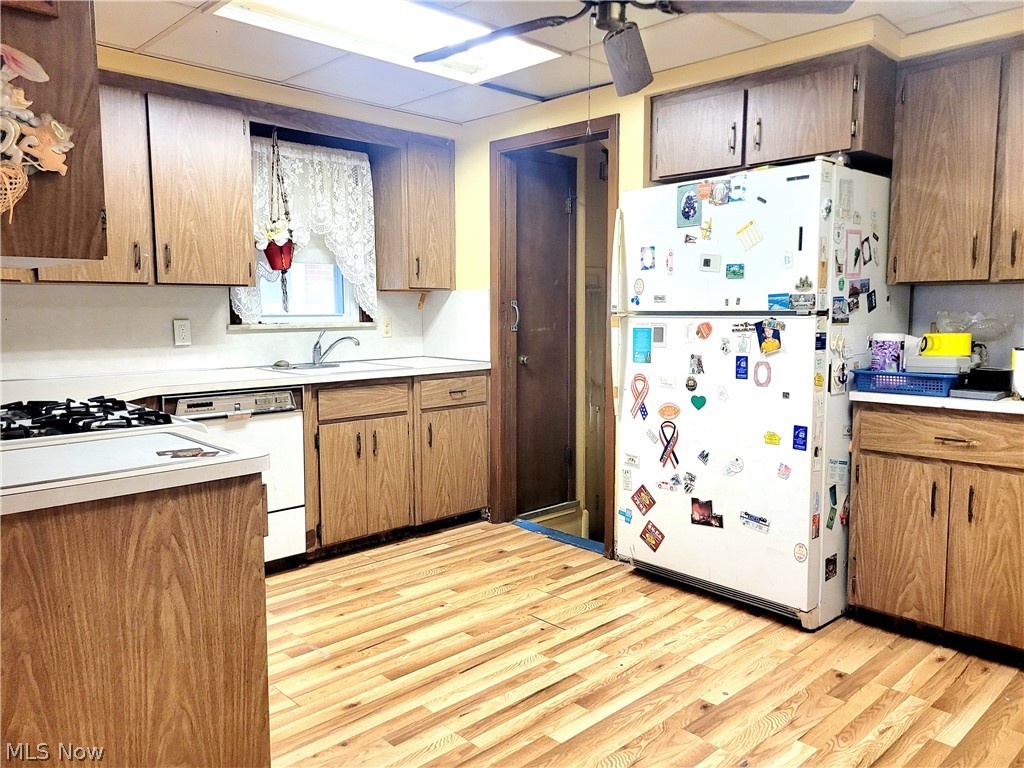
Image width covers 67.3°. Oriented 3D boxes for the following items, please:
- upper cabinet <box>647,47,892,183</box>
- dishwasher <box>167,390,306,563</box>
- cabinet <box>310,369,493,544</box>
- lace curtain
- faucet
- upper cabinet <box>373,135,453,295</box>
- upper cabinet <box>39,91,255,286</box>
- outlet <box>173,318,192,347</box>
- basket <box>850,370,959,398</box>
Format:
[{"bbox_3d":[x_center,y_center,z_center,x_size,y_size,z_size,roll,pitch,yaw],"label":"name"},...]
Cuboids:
[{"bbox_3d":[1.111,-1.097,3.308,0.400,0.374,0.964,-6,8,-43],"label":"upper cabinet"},{"bbox_3d":[-1.373,0.404,3.522,0.612,0.787,0.600,-6,8,-43],"label":"dishwasher"},{"bbox_3d":[-0.735,0.344,4.144,1.125,0.811,0.620,-6,8,-43],"label":"cabinet"},{"bbox_3d":[-1.084,-0.785,4.059,0.840,0.935,0.060,-6,8,-43],"label":"lace curtain"},{"bbox_3d":[-0.927,-0.183,4.009,0.270,0.180,0.060,1,6,11],"label":"faucet"},{"bbox_3d":[-0.550,-0.957,4.406,0.327,0.842,0.315,-6,8,-43],"label":"upper cabinet"},{"bbox_3d":[-1.630,-0.846,3.375,0.889,0.827,0.318,-6,8,-43],"label":"upper cabinet"},{"bbox_3d":[-1.580,-0.245,3.697,0.070,0.114,0.010,-6,8,-43],"label":"outlet"},{"bbox_3d":[1.461,-0.012,2.821,0.245,0.074,0.365,-6,8,-43],"label":"basket"}]

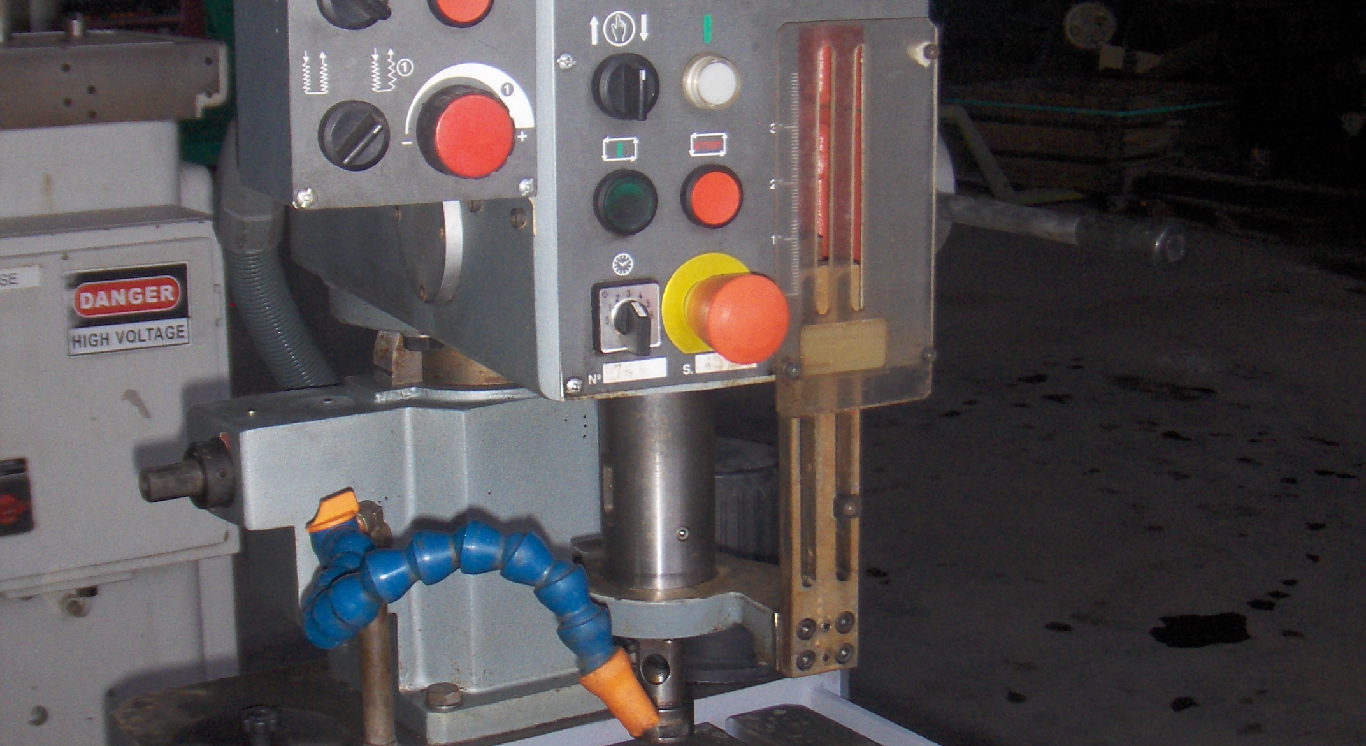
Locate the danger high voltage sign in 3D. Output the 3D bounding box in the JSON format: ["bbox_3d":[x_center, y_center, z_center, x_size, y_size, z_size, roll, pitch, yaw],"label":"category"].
[{"bbox_3d":[-0.636,-0.073,2.470,0.144,0.097,0.003,-7,14,-27],"label":"danger high voltage sign"}]

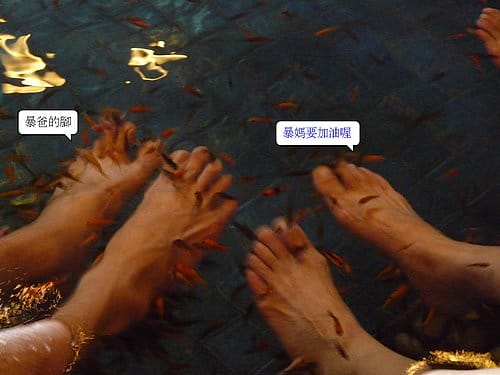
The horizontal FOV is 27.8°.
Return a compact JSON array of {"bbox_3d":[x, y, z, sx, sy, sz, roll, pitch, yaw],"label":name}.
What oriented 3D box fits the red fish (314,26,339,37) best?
[{"bbox_3d":[0.116,-0.236,1.532,0.041,0.010,0.008,-18,45,-19],"label":"red fish"}]

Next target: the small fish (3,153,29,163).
[{"bbox_3d":[-0.304,-0.038,1.313,0.035,0.009,0.007,7,42,7],"label":"small fish"}]

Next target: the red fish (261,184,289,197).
[{"bbox_3d":[0.032,0.004,1.301,0.038,0.010,0.007,-13,45,-14],"label":"red fish"}]

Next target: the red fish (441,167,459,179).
[{"bbox_3d":[0.255,-0.019,1.292,0.028,0.007,0.005,-21,46,-21],"label":"red fish"}]

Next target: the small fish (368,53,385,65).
[{"bbox_3d":[0.189,-0.193,1.512,0.007,0.010,0.035,-29,50,-28],"label":"small fish"}]

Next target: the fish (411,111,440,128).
[{"bbox_3d":[0.235,-0.091,1.351,0.048,0.012,0.007,-28,49,-27],"label":"fish"}]

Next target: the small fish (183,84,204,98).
[{"bbox_3d":[-0.081,-0.138,1.453,0.039,0.010,0.007,26,49,25],"label":"small fish"}]

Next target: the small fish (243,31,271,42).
[{"bbox_3d":[0.011,-0.220,1.494,0.038,0.009,0.006,4,42,4],"label":"small fish"}]

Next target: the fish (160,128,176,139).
[{"bbox_3d":[-0.107,-0.071,1.329,0.025,0.006,0.004,-31,50,-30],"label":"fish"}]

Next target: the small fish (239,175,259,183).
[{"bbox_3d":[-0.002,-0.011,1.262,0.027,0.007,0.004,-15,44,-16],"label":"small fish"}]

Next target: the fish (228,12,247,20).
[{"bbox_3d":[-0.019,-0.265,1.565,0.028,0.007,0.005,-19,45,-20],"label":"fish"}]

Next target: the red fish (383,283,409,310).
[{"bbox_3d":[0.169,0.125,1.171,0.008,0.011,0.042,32,51,29],"label":"red fish"}]

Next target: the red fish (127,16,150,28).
[{"bbox_3d":[-0.174,-0.258,1.582,0.041,0.011,0.008,20,47,20],"label":"red fish"}]

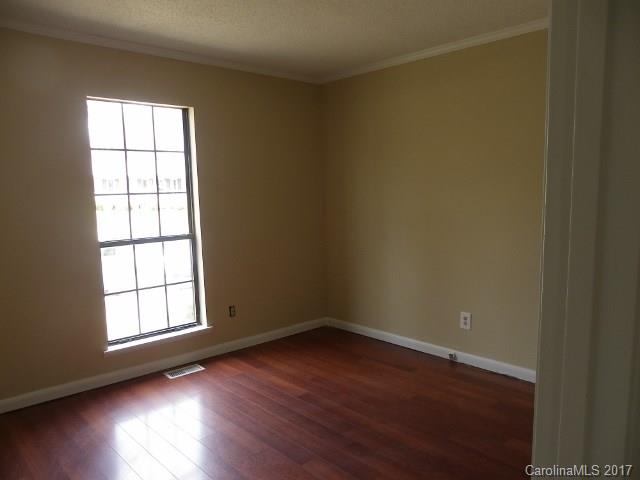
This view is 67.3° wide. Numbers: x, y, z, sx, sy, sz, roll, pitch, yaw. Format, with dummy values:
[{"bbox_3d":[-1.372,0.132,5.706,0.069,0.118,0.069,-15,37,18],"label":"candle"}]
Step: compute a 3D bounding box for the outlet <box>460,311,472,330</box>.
[{"bbox_3d":[1.118,0.624,3.691,0.014,0.122,0.078,-6,8,-42],"label":"outlet"}]

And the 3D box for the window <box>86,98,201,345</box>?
[{"bbox_3d":[-1.312,-0.132,3.661,0.790,1.750,0.060,-6,8,-42],"label":"window"}]

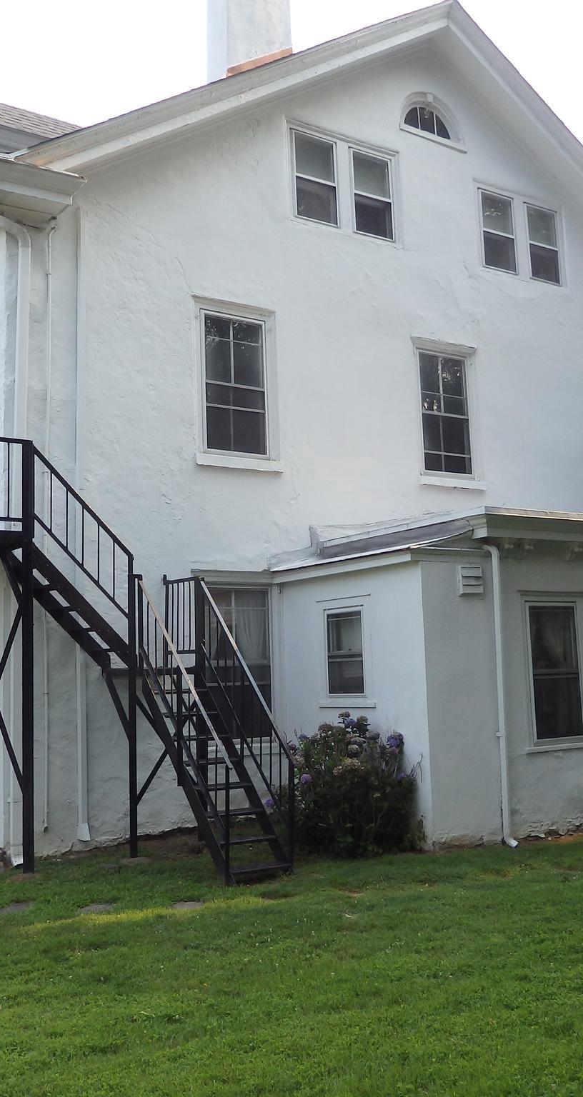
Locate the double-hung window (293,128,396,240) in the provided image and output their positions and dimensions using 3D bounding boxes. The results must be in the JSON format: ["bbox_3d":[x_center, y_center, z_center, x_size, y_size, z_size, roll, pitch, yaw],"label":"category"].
[{"bbox_3d":[0.707,-4.839,14.169,1.767,1.263,0.115,3,-8,-35],"label":"double-hung window"}]

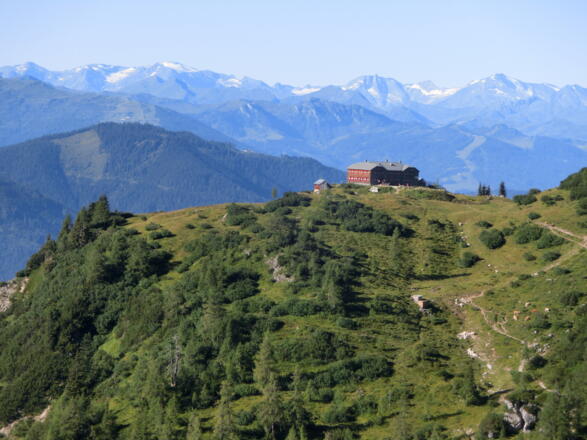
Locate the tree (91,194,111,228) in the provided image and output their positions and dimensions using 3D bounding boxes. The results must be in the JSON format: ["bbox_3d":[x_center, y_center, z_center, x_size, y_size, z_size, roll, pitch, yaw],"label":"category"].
[{"bbox_3d":[-65.147,-2.869,950.000,6.200,11.500,6.200,2,2,0],"label":"tree"}]

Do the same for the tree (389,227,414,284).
[{"bbox_3d":[33.194,10.911,865.000,7.200,17.600,7.200,2,2,0],"label":"tree"}]

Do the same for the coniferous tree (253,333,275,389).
[{"bbox_3d":[-7.835,36.693,735.000,5.600,14.600,5.600,2,2,0],"label":"coniferous tree"}]

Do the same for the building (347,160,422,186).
[{"bbox_3d":[34.920,-17.729,1080.000,24.000,9.500,14.500,0,2,-40],"label":"building"}]

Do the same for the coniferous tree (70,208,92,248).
[{"bbox_3d":[-70.054,2.809,930.000,6.500,13.000,6.500,2,2,0],"label":"coniferous tree"}]

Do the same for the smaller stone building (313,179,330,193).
[{"bbox_3d":[10.446,-12.946,1050.000,4.900,5.100,3.700,0,2,-40],"label":"smaller stone building"}]

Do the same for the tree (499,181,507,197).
[{"bbox_3d":[80.573,-12.144,1085.000,3.100,6.200,3.100,2,2,0],"label":"tree"}]

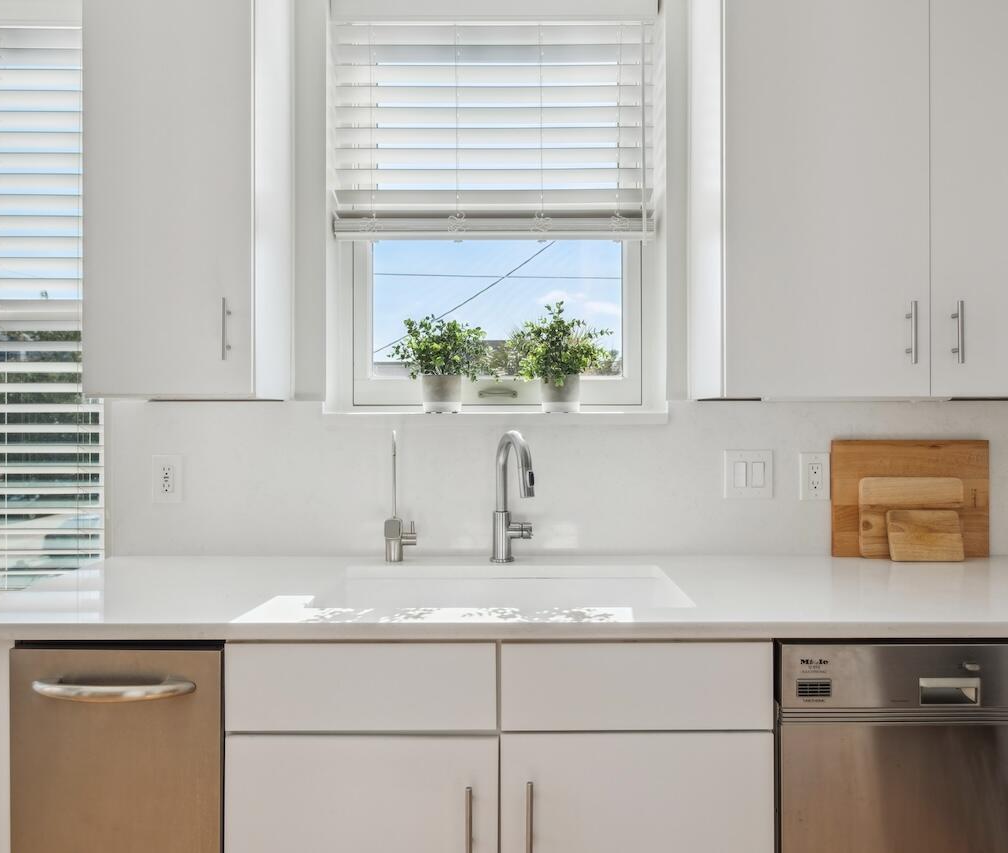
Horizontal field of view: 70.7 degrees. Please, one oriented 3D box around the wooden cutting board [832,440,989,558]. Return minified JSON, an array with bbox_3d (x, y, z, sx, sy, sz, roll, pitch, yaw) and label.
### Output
[{"bbox_3d":[1.017,0.181,1.778,0.391,0.294,0.020,0,-2,0],"label":"wooden cutting board"}]

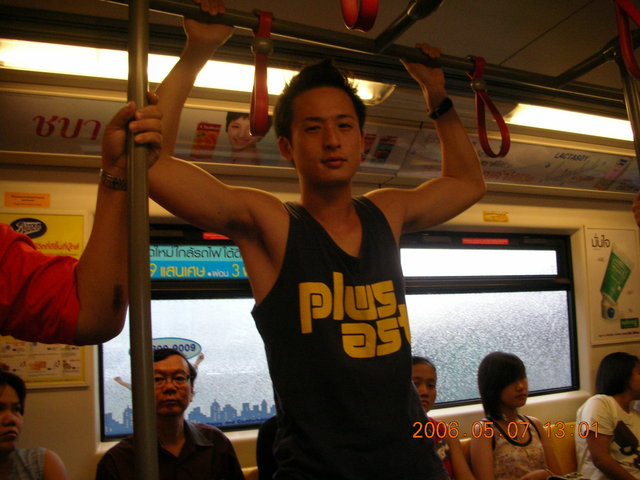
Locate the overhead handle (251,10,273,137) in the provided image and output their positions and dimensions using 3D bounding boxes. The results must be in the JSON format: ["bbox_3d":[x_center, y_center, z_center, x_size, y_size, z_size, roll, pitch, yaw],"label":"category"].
[{"bbox_3d":[-0.125,-0.368,1.403,0.048,0.285,0.085,5,-13,-18],"label":"overhead handle"}]

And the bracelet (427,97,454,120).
[{"bbox_3d":[0.304,-0.329,1.620,0.058,0.033,0.056,-30,0,-37],"label":"bracelet"}]

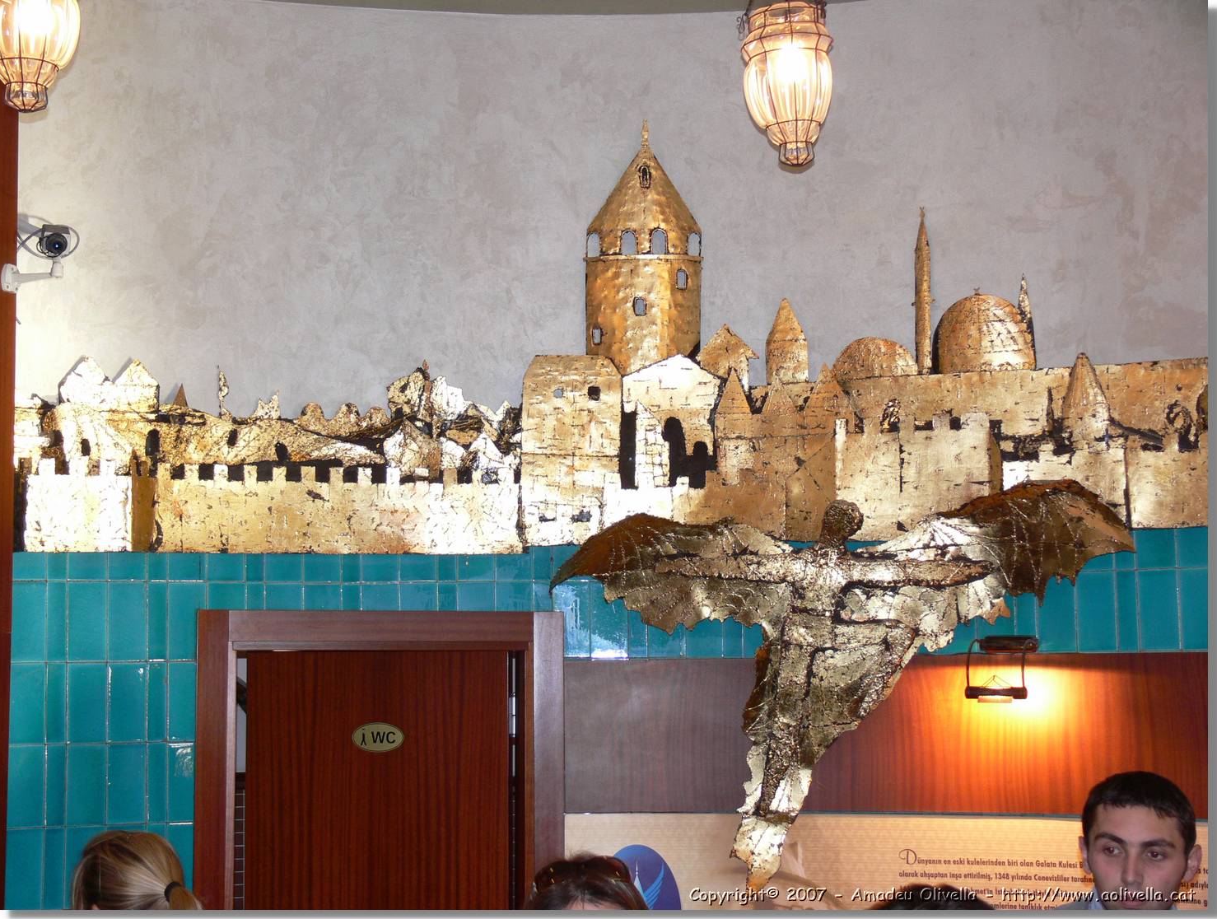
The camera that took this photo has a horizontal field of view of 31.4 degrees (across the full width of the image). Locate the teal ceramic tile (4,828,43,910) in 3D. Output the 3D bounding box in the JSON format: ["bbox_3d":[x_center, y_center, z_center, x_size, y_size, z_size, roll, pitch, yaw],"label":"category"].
[{"bbox_3d":[-1.468,1.026,5.429,0.096,0.200,0.010,1,-6,-14],"label":"teal ceramic tile"}]

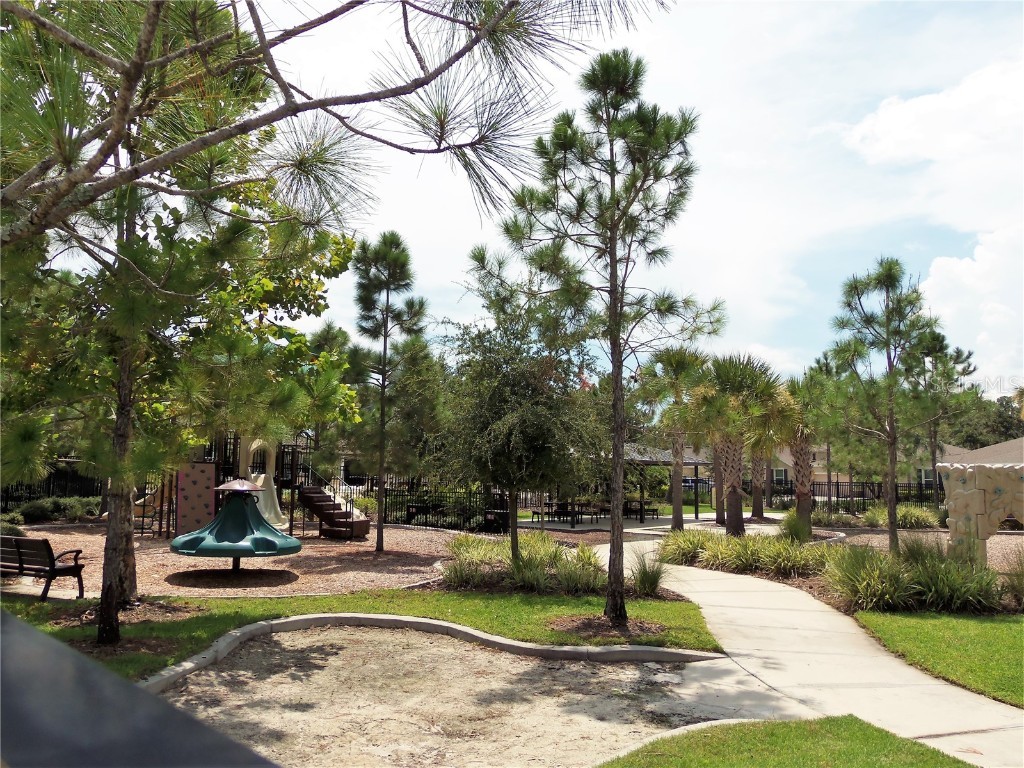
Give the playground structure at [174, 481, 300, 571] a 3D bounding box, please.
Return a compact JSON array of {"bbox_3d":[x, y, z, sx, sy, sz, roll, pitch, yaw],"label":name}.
[{"bbox_3d":[-4.520,2.329,12.730,2.185,1.485,2.185,1,-7,0],"label":"playground structure"}]

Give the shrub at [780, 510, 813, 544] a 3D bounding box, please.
[{"bbox_3d":[6.952,3.518,18.860,0.834,0.821,0.834,1,-7,0],"label":"shrub"}]

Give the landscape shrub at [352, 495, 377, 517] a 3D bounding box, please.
[{"bbox_3d":[-5.148,4.310,26.845,0.838,0.759,0.838,1,-7,0],"label":"landscape shrub"}]

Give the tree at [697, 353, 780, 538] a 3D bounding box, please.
[{"bbox_3d":[6.354,1.683,21.481,2.402,5.071,2.402,1,-7,0],"label":"tree"}]

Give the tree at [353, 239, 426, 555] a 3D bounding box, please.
[{"bbox_3d":[-2.634,0.077,16.405,1.621,6.866,1.621,1,-7,0],"label":"tree"}]

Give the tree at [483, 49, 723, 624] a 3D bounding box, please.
[{"bbox_3d":[1.058,-0.698,8.892,2.752,6.710,2.614,1,-7,0],"label":"tree"}]

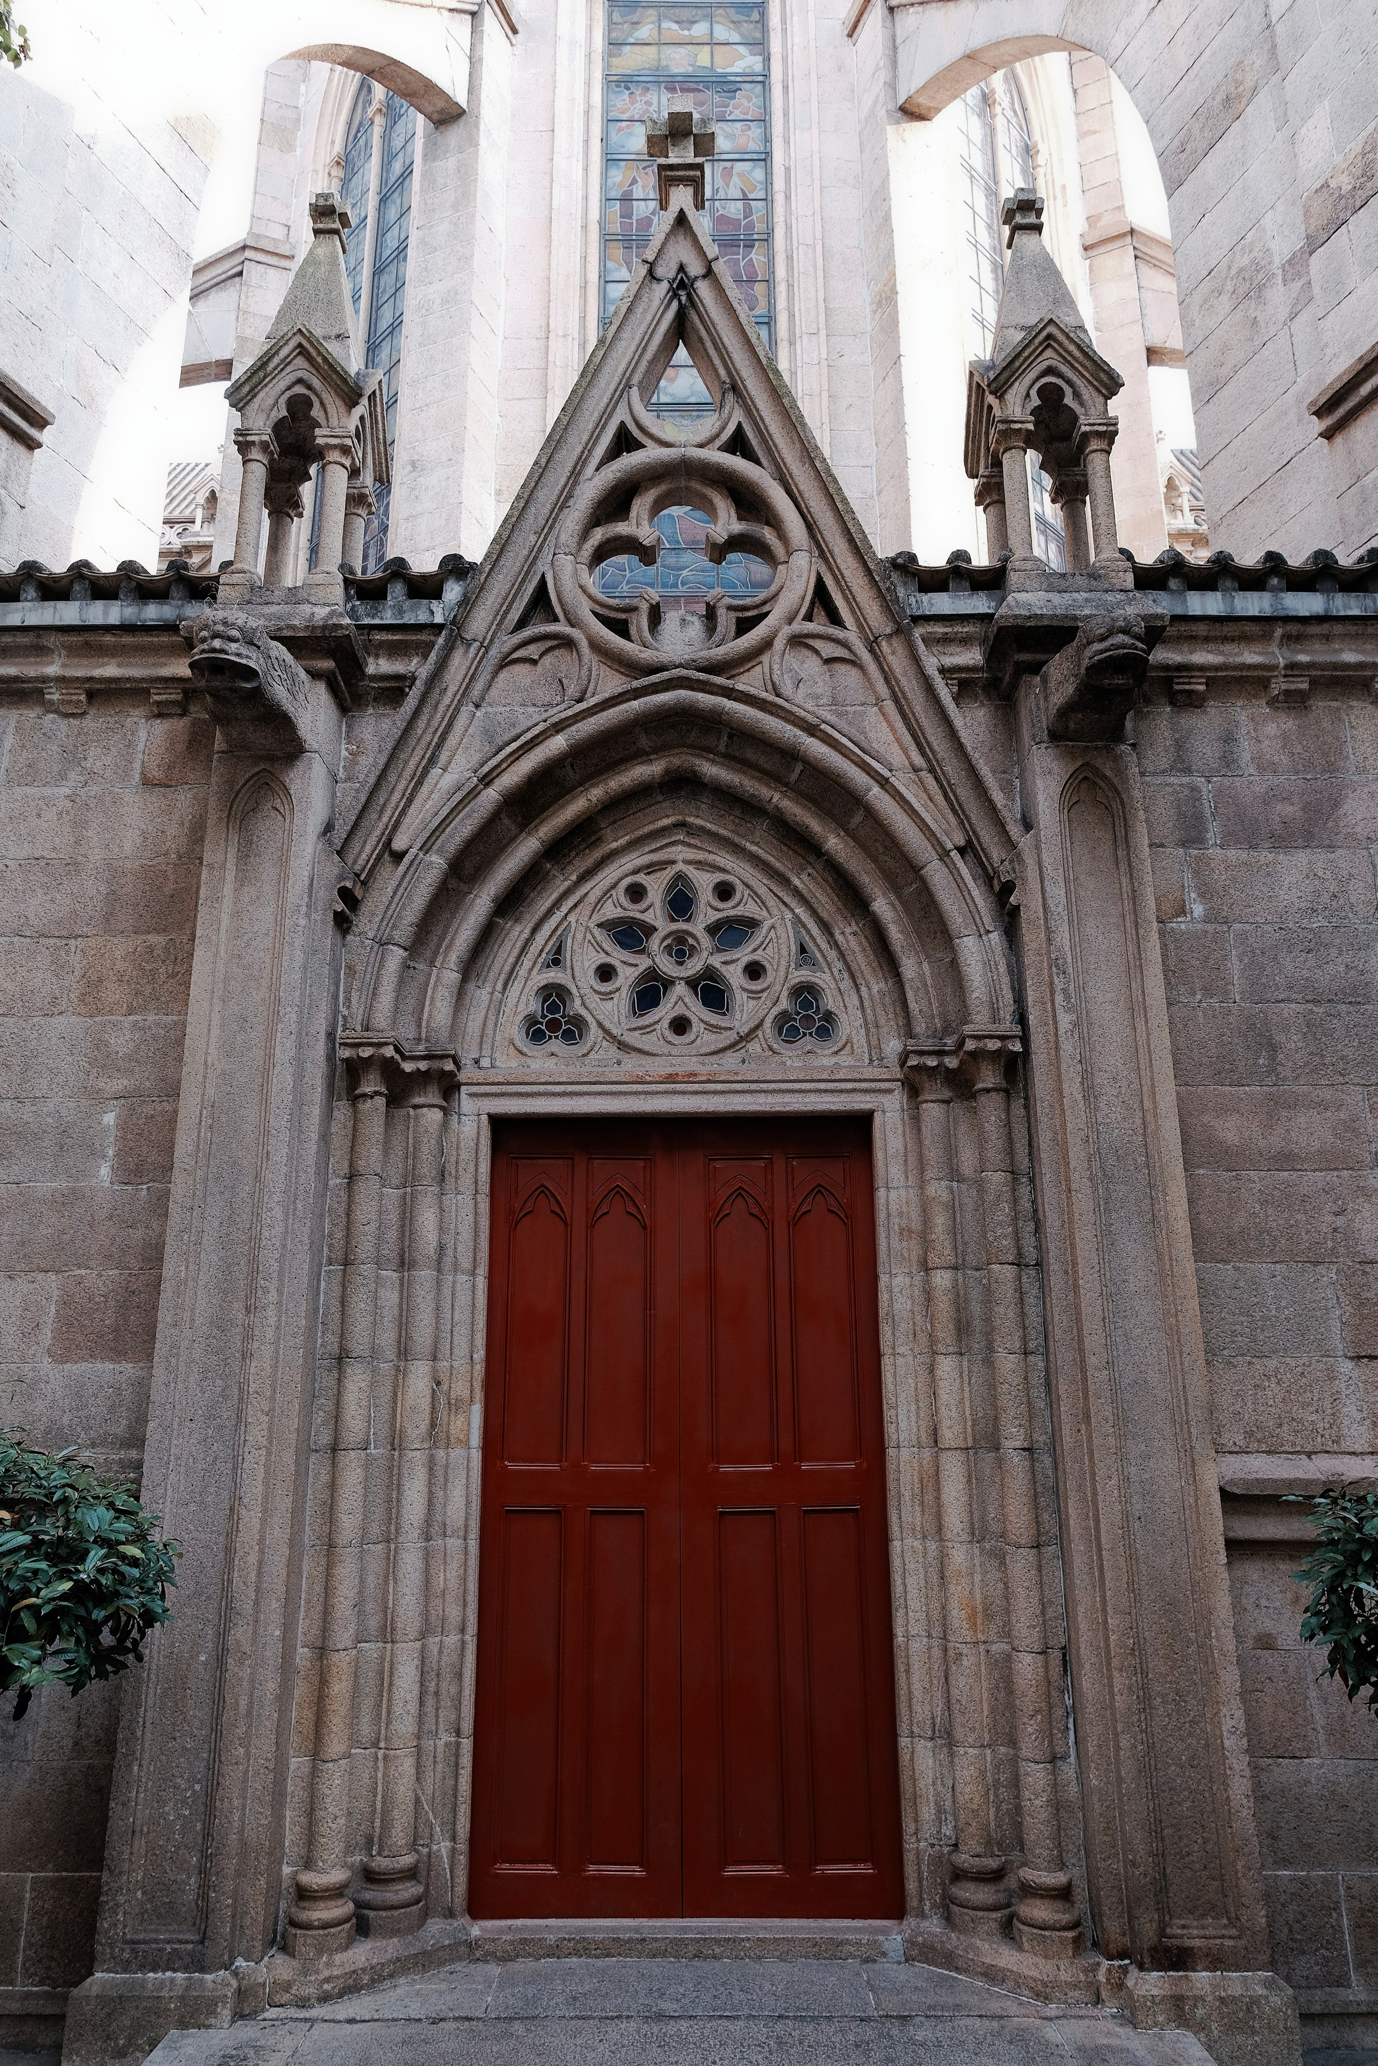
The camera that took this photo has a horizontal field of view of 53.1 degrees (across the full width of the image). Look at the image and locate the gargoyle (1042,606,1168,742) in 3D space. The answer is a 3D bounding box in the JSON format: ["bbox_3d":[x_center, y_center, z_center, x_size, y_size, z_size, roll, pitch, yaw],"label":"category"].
[{"bbox_3d":[1.514,-1.303,4.987,0.290,0.380,0.530,0,-16,1],"label":"gargoyle"}]

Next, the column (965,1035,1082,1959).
[{"bbox_3d":[1.131,1.458,4.740,0.200,2.940,0.200,0,-16,1],"label":"column"}]

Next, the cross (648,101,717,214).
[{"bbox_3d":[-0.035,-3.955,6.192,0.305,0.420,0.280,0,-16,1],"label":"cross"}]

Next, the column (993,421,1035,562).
[{"bbox_3d":[1.348,-2.180,5.639,0.150,0.660,0.155,0,-16,1],"label":"column"}]

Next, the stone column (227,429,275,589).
[{"bbox_3d":[-1.719,-2.020,5.444,0.140,0.738,0.140,0,-16,0],"label":"stone column"}]

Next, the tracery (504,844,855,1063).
[{"bbox_3d":[-0.039,-0.307,5.381,1.335,0.870,0.130,0,-16,1],"label":"tracery"}]

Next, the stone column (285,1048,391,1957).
[{"bbox_3d":[-1.169,1.475,4.762,0.200,2.940,0.200,0,-16,1],"label":"stone column"}]

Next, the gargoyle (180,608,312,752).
[{"bbox_3d":[-1.590,-1.277,4.947,0.312,0.343,0.468,0,-16,0],"label":"gargoyle"}]

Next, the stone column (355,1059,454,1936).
[{"bbox_3d":[-0.962,1.497,4.818,0.208,2.839,0.208,0,-16,0],"label":"stone column"}]

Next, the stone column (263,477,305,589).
[{"bbox_3d":[-1.726,-1.926,5.769,0.140,0.738,0.140,0,-16,0],"label":"stone column"}]

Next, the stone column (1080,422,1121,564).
[{"bbox_3d":[1.690,-2.182,5.636,0.150,0.660,0.155,0,-16,1],"label":"stone column"}]

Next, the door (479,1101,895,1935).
[{"bbox_3d":[-0.019,1.645,4.961,1.460,2.700,0.150,0,-16,1],"label":"door"}]

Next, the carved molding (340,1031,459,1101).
[{"bbox_3d":[-1.063,0.150,5.101,0.374,0.208,0.374,0,-16,0],"label":"carved molding"}]

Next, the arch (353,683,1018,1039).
[{"bbox_3d":[-0.038,-0.639,5.330,2.402,1.435,0.395,0,-16,0],"label":"arch"}]

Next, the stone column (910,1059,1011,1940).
[{"bbox_3d":[0.938,1.503,4.896,0.200,2.940,0.200,0,-16,1],"label":"stone column"}]

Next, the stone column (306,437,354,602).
[{"bbox_3d":[-1.406,-2.022,5.445,0.140,0.738,0.140,0,-16,0],"label":"stone column"}]

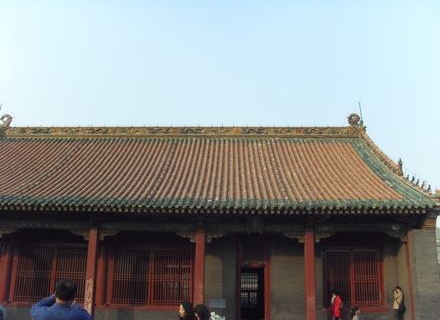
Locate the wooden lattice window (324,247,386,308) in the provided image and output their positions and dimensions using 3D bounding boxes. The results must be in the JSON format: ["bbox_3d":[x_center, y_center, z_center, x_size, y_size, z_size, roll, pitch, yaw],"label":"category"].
[{"bbox_3d":[5.578,4.927,20.685,2.599,2.471,0.150,0,-14,2],"label":"wooden lattice window"}]

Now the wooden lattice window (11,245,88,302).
[{"bbox_3d":[-7.090,4.871,21.181,3.585,2.502,0.150,0,-14,2],"label":"wooden lattice window"}]

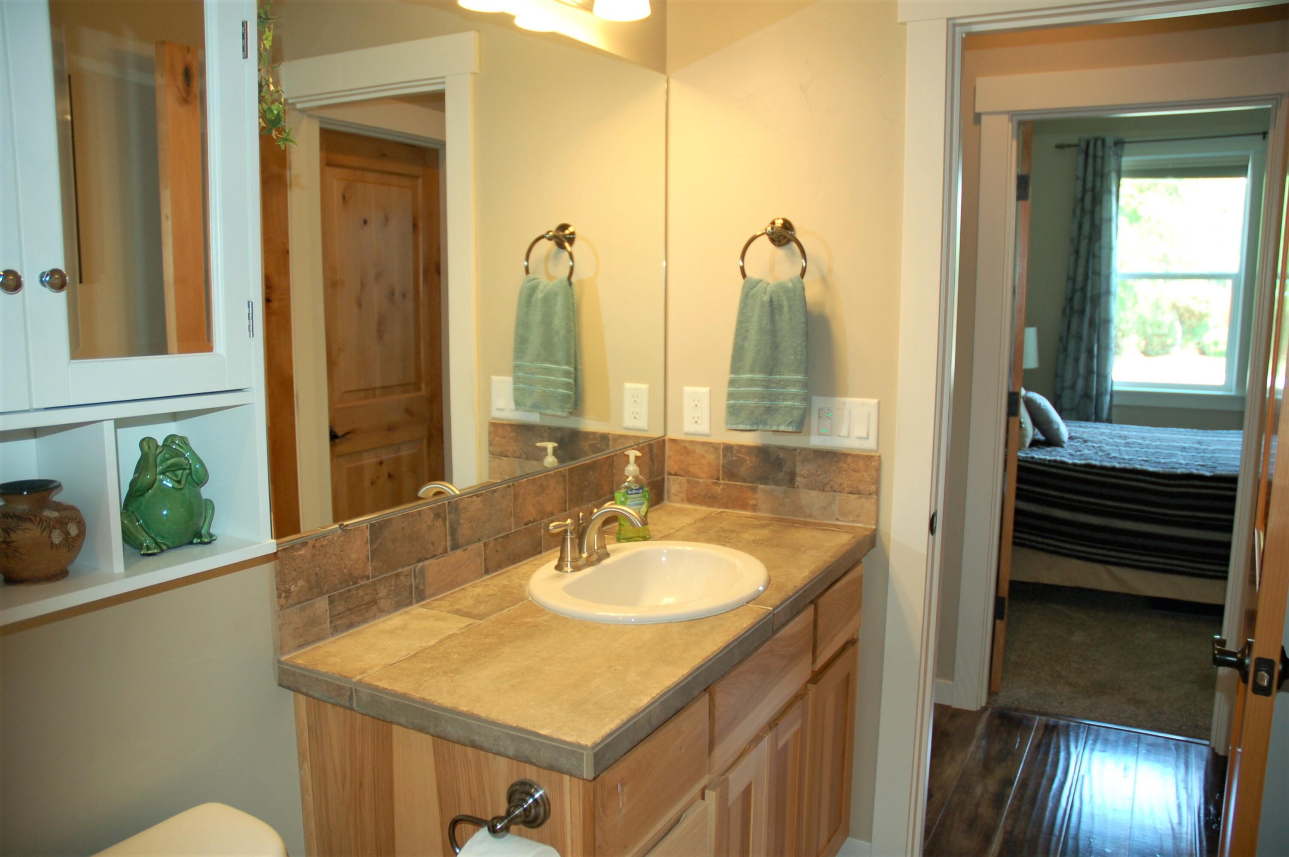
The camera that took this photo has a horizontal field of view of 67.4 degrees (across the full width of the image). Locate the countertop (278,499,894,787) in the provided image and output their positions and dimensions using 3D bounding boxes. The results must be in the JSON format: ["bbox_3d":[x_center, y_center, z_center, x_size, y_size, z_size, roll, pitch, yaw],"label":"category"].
[{"bbox_3d":[-0.005,0.314,1.875,0.567,0.041,1.265,5,10,29],"label":"countertop"}]

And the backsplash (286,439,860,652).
[{"bbox_3d":[-0.004,0.207,1.859,0.567,0.174,1.265,5,10,29],"label":"backsplash"}]

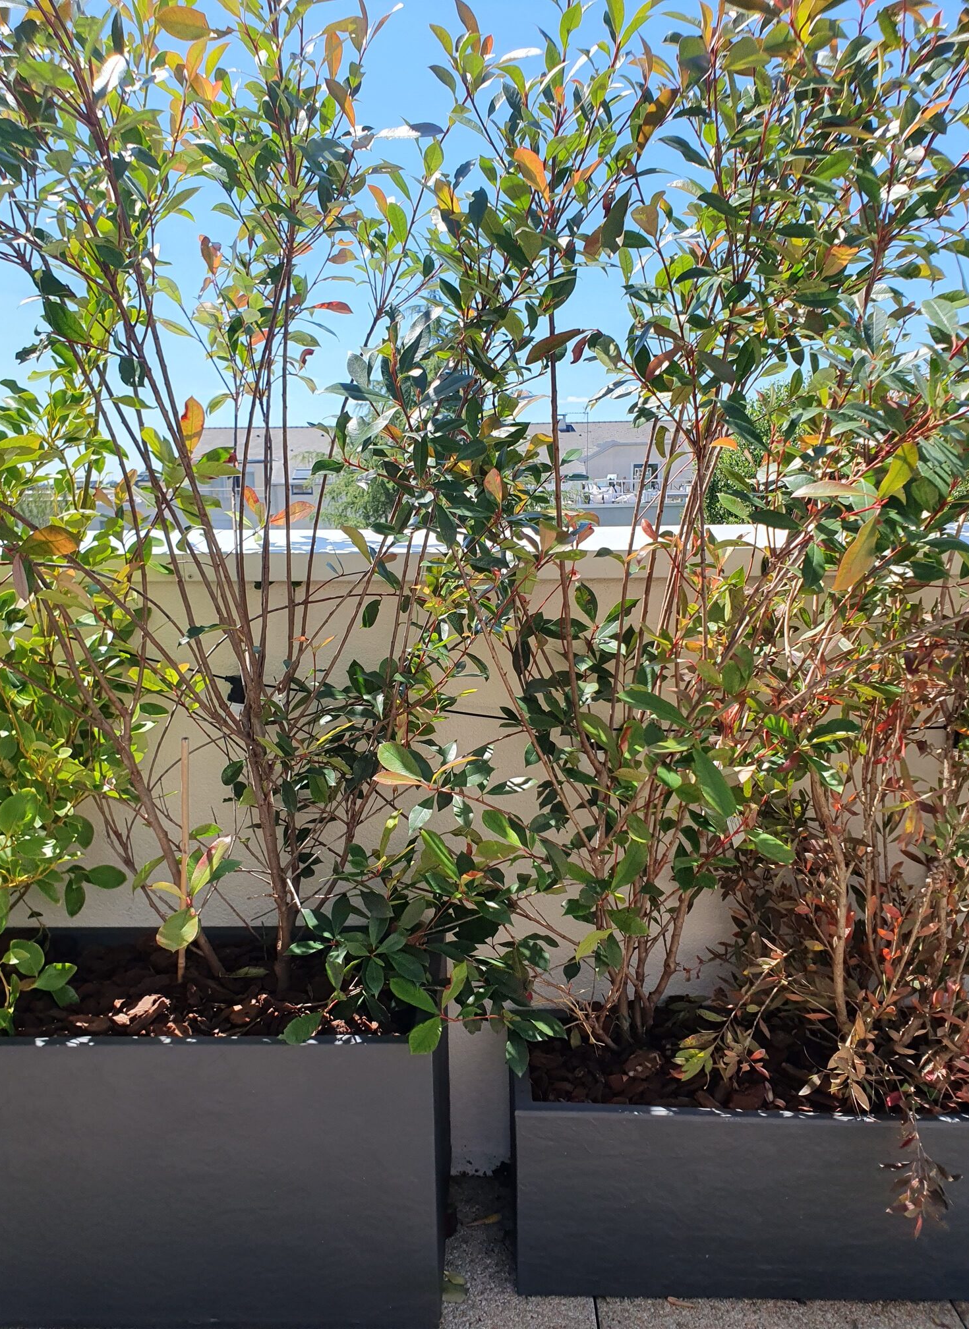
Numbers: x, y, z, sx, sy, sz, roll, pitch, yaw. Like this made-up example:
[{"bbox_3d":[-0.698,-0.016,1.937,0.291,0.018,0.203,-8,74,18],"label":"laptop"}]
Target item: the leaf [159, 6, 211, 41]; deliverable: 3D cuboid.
[{"bbox_3d":[-0.370,-0.789,1.230,0.071,0.040,0.015,15,29,0],"label":"leaf"}]

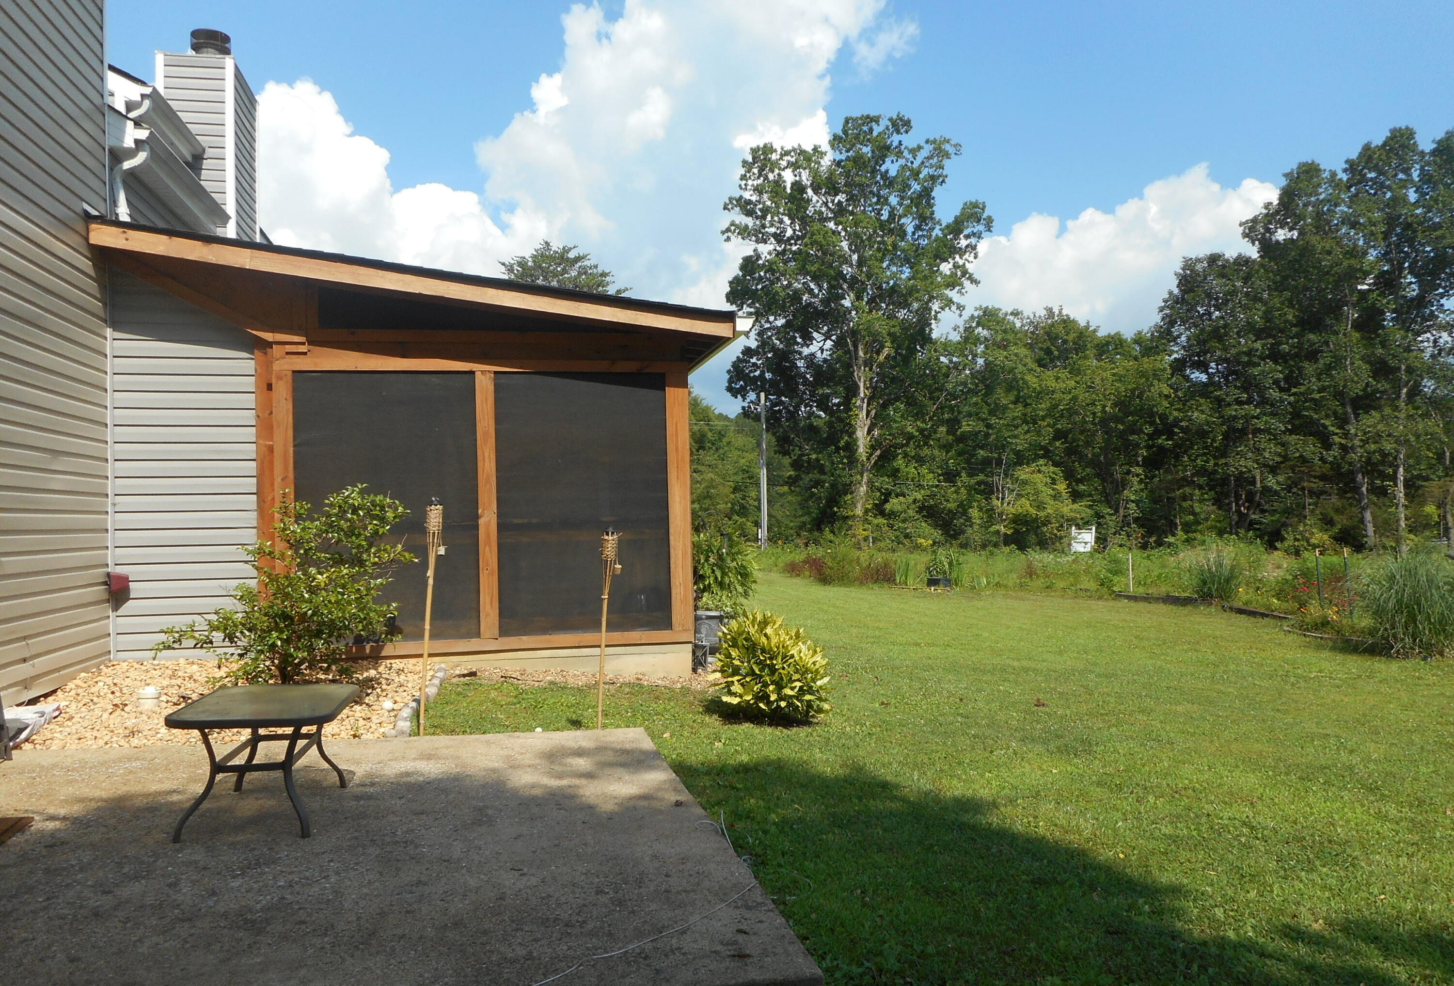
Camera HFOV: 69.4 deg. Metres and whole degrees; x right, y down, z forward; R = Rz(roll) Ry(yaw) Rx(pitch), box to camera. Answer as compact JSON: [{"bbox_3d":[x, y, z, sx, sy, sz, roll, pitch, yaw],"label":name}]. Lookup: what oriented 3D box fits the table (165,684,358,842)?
[{"bbox_3d":[-1.930,1.113,4.436,0.640,0.465,0.870,1,-2,-10],"label":"table"}]

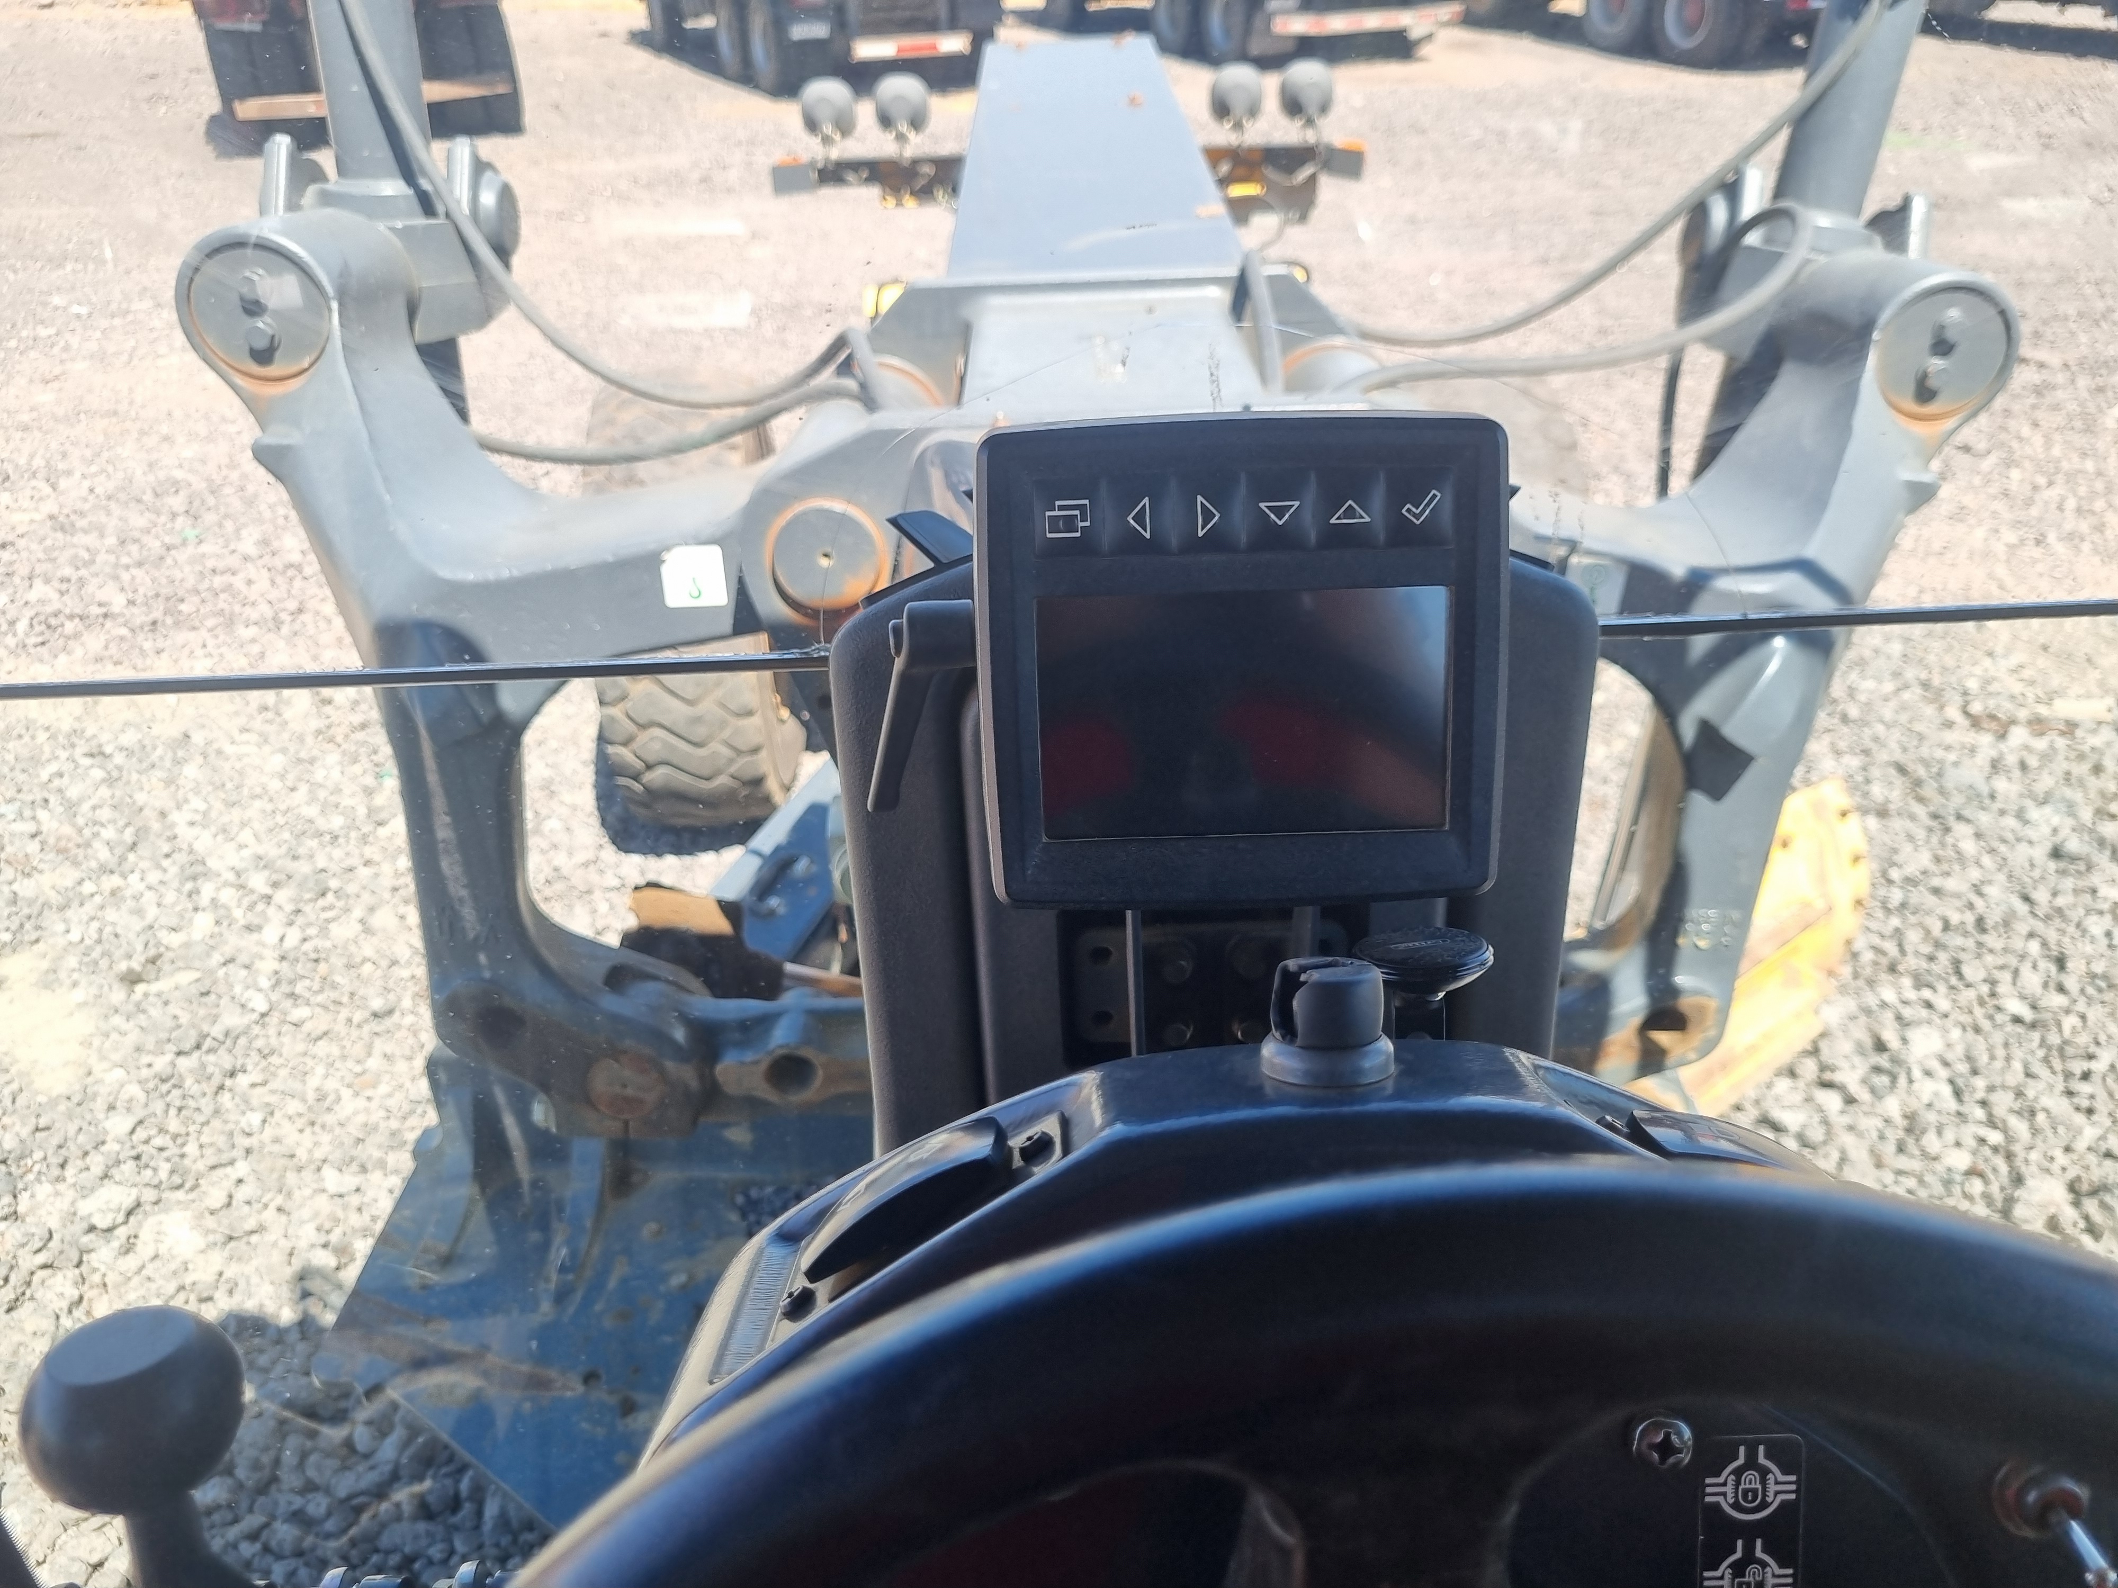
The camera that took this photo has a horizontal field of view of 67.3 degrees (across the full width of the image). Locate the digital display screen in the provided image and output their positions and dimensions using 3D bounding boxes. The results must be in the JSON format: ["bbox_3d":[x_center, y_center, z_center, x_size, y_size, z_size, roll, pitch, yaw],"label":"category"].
[{"bbox_3d":[0.069,-0.029,0.593,0.153,0.092,0.014,-2,12,0],"label":"digital display screen"}]

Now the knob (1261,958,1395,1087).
[{"bbox_3d":[0.086,0.072,0.505,0.042,0.032,0.042,-2,14,0],"label":"knob"}]

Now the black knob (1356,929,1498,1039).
[{"bbox_3d":[0.120,0.064,0.522,0.045,0.028,0.045,0,12,0],"label":"black knob"}]

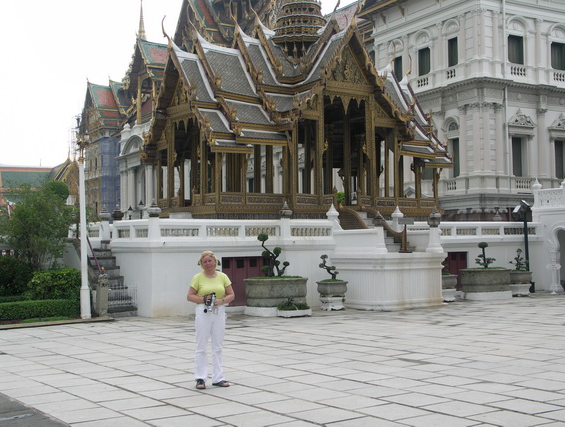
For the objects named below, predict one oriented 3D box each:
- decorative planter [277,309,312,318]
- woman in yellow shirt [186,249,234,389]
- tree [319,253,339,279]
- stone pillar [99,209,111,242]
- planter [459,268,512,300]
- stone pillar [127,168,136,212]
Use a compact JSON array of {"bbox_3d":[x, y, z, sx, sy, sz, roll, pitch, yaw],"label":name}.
[{"bbox_3d":[0.285,2.220,21.639,0.720,0.160,0.360,0,-2,-34],"label":"decorative planter"},{"bbox_3d":[-0.864,1.246,11.521,0.560,1.610,0.420,-1,-1,-6],"label":"woman in yellow shirt"},{"bbox_3d":[1.136,1.314,23.601,0.430,0.620,0.360,0,-2,-34],"label":"tree"},{"bbox_3d":[-5.084,0.301,27.785,0.314,1.001,0.314,1,-3,-35],"label":"stone pillar"},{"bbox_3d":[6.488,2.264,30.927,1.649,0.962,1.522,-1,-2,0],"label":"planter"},{"bbox_3d":[-14.847,-2.264,95.500,0.750,4.300,0.750,-1,-1,0],"label":"stone pillar"}]

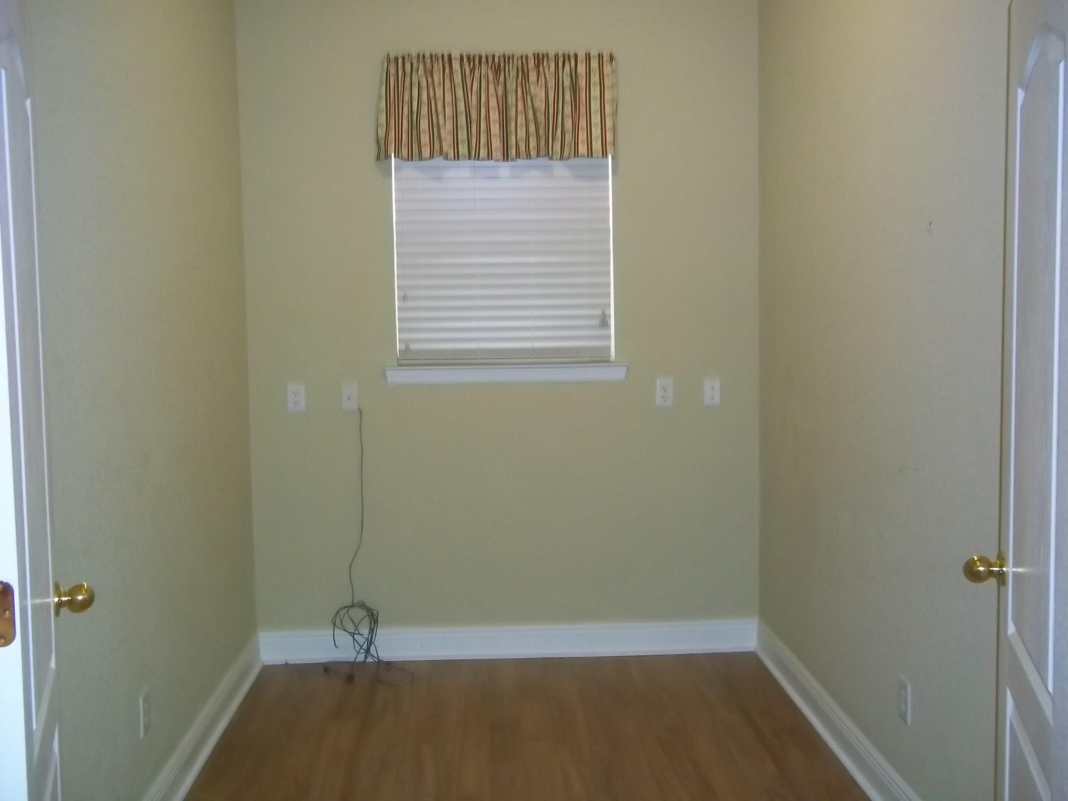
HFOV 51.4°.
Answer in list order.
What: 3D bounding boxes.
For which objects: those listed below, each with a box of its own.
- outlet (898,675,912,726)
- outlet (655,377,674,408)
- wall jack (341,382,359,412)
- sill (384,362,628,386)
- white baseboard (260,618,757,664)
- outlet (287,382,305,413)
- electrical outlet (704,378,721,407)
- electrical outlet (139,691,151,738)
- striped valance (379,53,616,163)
[{"bbox_3d":[1.023,0.827,3.058,0.008,0.115,0.070,-1,5,-3],"label":"outlet"},{"bbox_3d":[0.540,-0.032,4.601,0.070,0.115,0.008,-1,5,-3],"label":"outlet"},{"bbox_3d":[-0.752,-0.013,4.536,0.070,0.115,0.008,-1,5,-3],"label":"wall jack"},{"bbox_3d":[-0.113,-0.109,4.545,0.985,0.085,0.100,-1,5,-3],"label":"sill"},{"bbox_3d":[-0.099,1.015,4.654,2.076,0.138,0.016,-1,5,-3],"label":"white baseboard"},{"bbox_3d":[-0.968,-0.013,4.525,0.070,0.115,0.008,-1,5,-3],"label":"outlet"},{"bbox_3d":[0.739,-0.034,4.610,0.070,0.115,0.008,-1,5,-3],"label":"electrical outlet"},{"bbox_3d":[-1.067,0.866,3.040,0.008,0.115,0.070,-1,5,-3],"label":"electrical outlet"},{"bbox_3d":[-0.146,-1.162,4.422,0.945,0.420,0.100,-1,5,-3],"label":"striped valance"}]

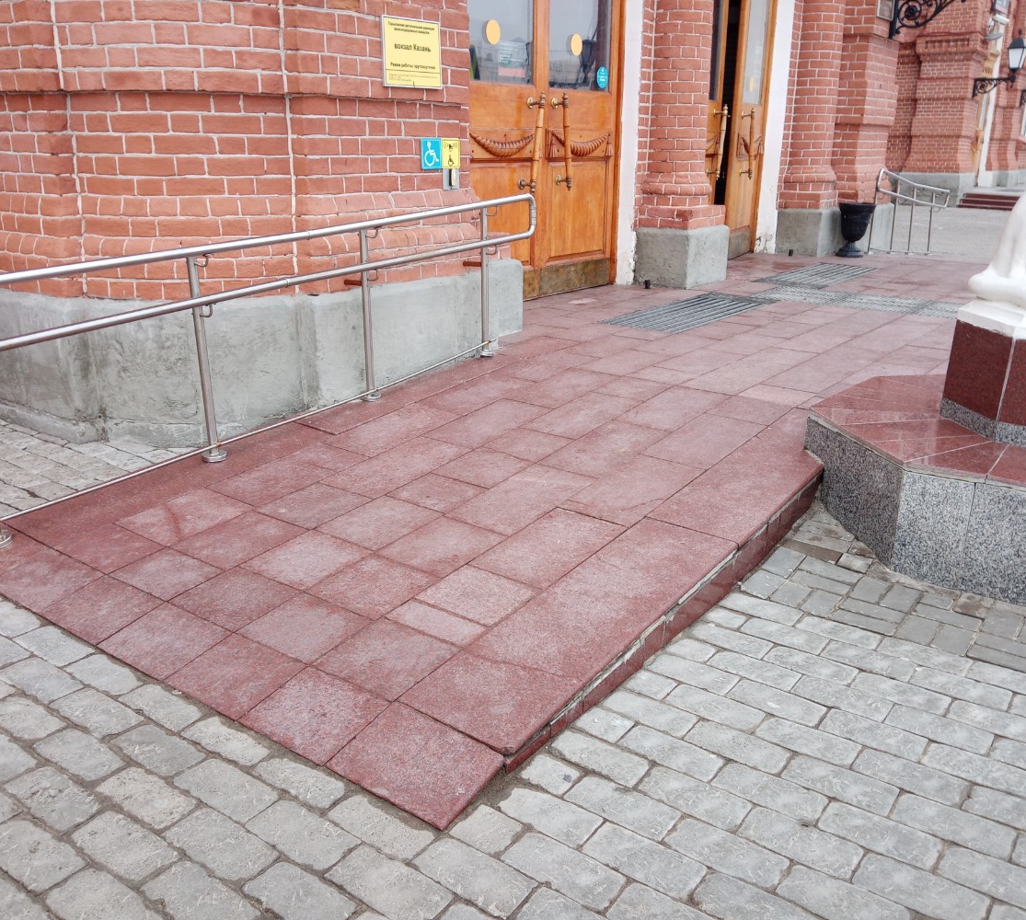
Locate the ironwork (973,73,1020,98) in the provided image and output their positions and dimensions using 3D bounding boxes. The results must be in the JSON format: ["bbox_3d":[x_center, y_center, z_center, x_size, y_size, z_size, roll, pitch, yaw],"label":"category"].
[{"bbox_3d":[11.217,-8.715,21.400,1.000,0.520,0.100,13,22,35],"label":"ironwork"}]

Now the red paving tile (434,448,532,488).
[{"bbox_3d":[-0.117,0.046,3.764,0.289,0.030,0.318,14,27,33],"label":"red paving tile"}]

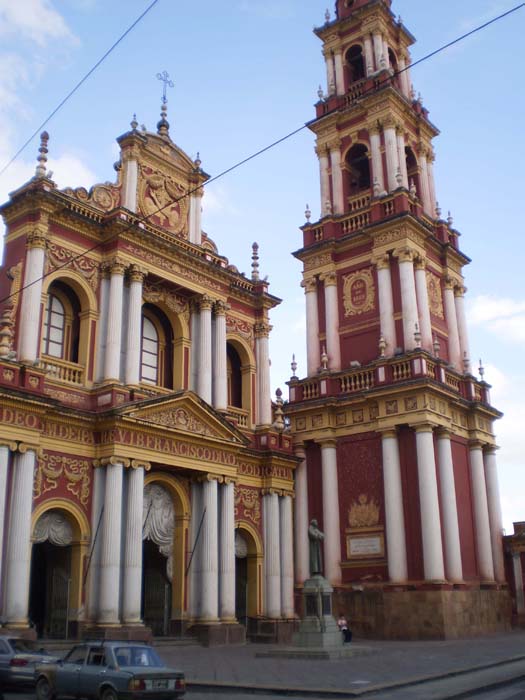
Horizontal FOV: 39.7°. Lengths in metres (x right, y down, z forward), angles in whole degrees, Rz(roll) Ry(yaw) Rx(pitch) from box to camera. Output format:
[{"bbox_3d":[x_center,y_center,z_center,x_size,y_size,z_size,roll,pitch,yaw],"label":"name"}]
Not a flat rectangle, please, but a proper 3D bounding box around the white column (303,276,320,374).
[{"bbox_3d":[3.089,-1.083,44.226,0.870,6.968,0.870,-15,-22,37],"label":"white column"}]

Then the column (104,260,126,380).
[{"bbox_3d":[-7.212,-1.377,35.585,0.870,6.261,0.870,0,-18,0],"label":"column"}]

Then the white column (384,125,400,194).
[{"bbox_3d":[8.574,-12.743,47.968,0.816,5.326,0.816,0,-19,0],"label":"white column"}]

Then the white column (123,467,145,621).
[{"bbox_3d":[-6.027,9.158,34.277,0.950,7.300,0.950,-16,-24,38],"label":"white column"}]

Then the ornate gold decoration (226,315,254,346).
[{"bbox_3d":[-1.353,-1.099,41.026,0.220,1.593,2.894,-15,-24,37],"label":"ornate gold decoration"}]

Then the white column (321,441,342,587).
[{"bbox_3d":[3.927,8.994,40.697,0.960,8.063,0.960,0,-19,0],"label":"white column"}]

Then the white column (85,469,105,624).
[{"bbox_3d":[-6.983,7.943,30.171,0.750,6.527,0.750,-15,-24,37],"label":"white column"}]

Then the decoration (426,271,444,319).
[{"bbox_3d":[10.188,-3.351,43.412,0.200,3.000,2.300,-15,-22,37],"label":"decoration"}]

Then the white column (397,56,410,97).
[{"bbox_3d":[11.049,-21.252,56.545,0.640,4.148,0.640,-15,-23,37],"label":"white column"}]

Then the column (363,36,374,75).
[{"bbox_3d":[7.078,-19.194,47.954,0.563,3.569,0.563,-15,-22,37],"label":"column"}]

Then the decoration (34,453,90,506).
[{"bbox_3d":[-8.198,5.328,29.839,0.250,1.972,2.798,-15,-24,37],"label":"decoration"}]

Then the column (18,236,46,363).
[{"bbox_3d":[-10.249,-2.455,32.592,0.877,6.329,0.877,-16,-24,38],"label":"column"}]

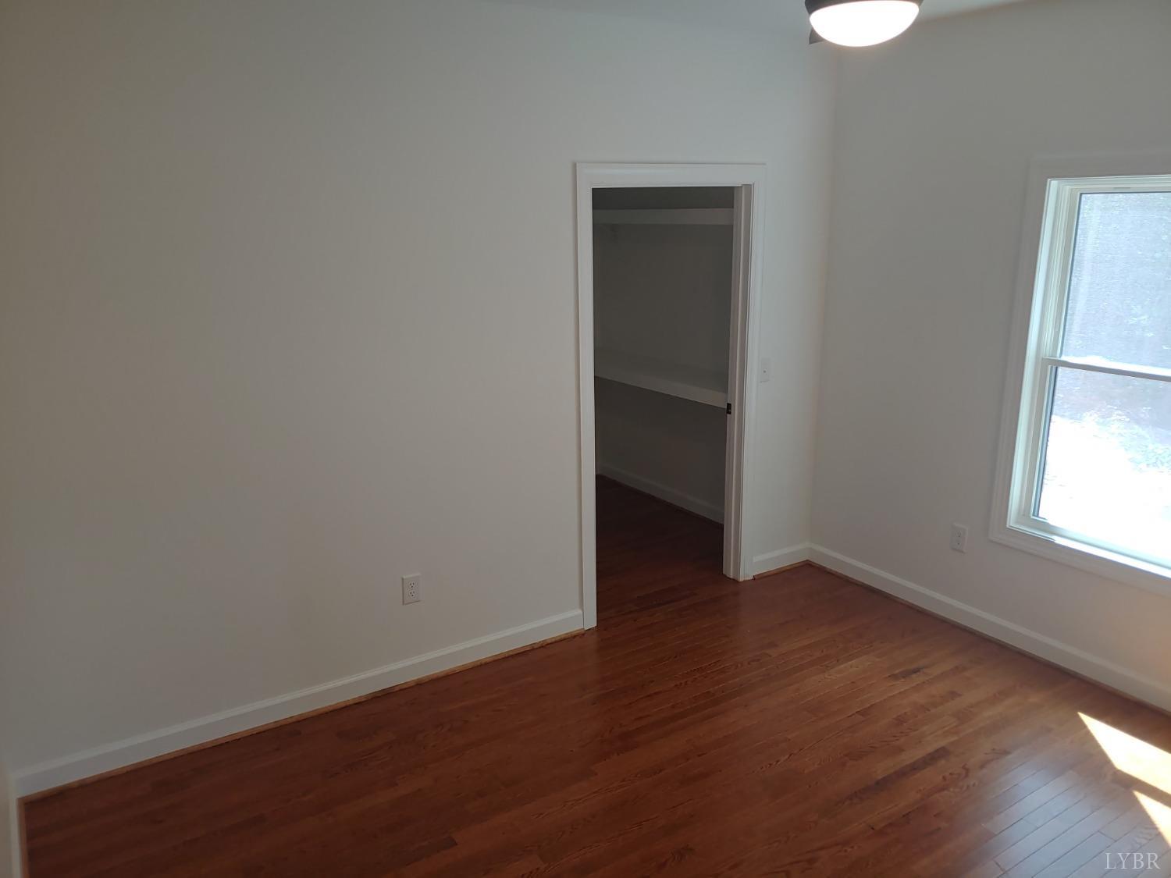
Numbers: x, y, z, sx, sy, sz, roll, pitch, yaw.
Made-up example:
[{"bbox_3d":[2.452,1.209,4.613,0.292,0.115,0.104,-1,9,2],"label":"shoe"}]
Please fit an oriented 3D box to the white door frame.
[{"bbox_3d":[0.400,-0.204,4.099,1.063,2.135,0.140,-9,17,-30],"label":"white door frame"}]

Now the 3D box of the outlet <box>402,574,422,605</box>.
[{"bbox_3d":[-0.724,0.628,3.525,0.078,0.121,0.009,-9,17,-30],"label":"outlet"}]

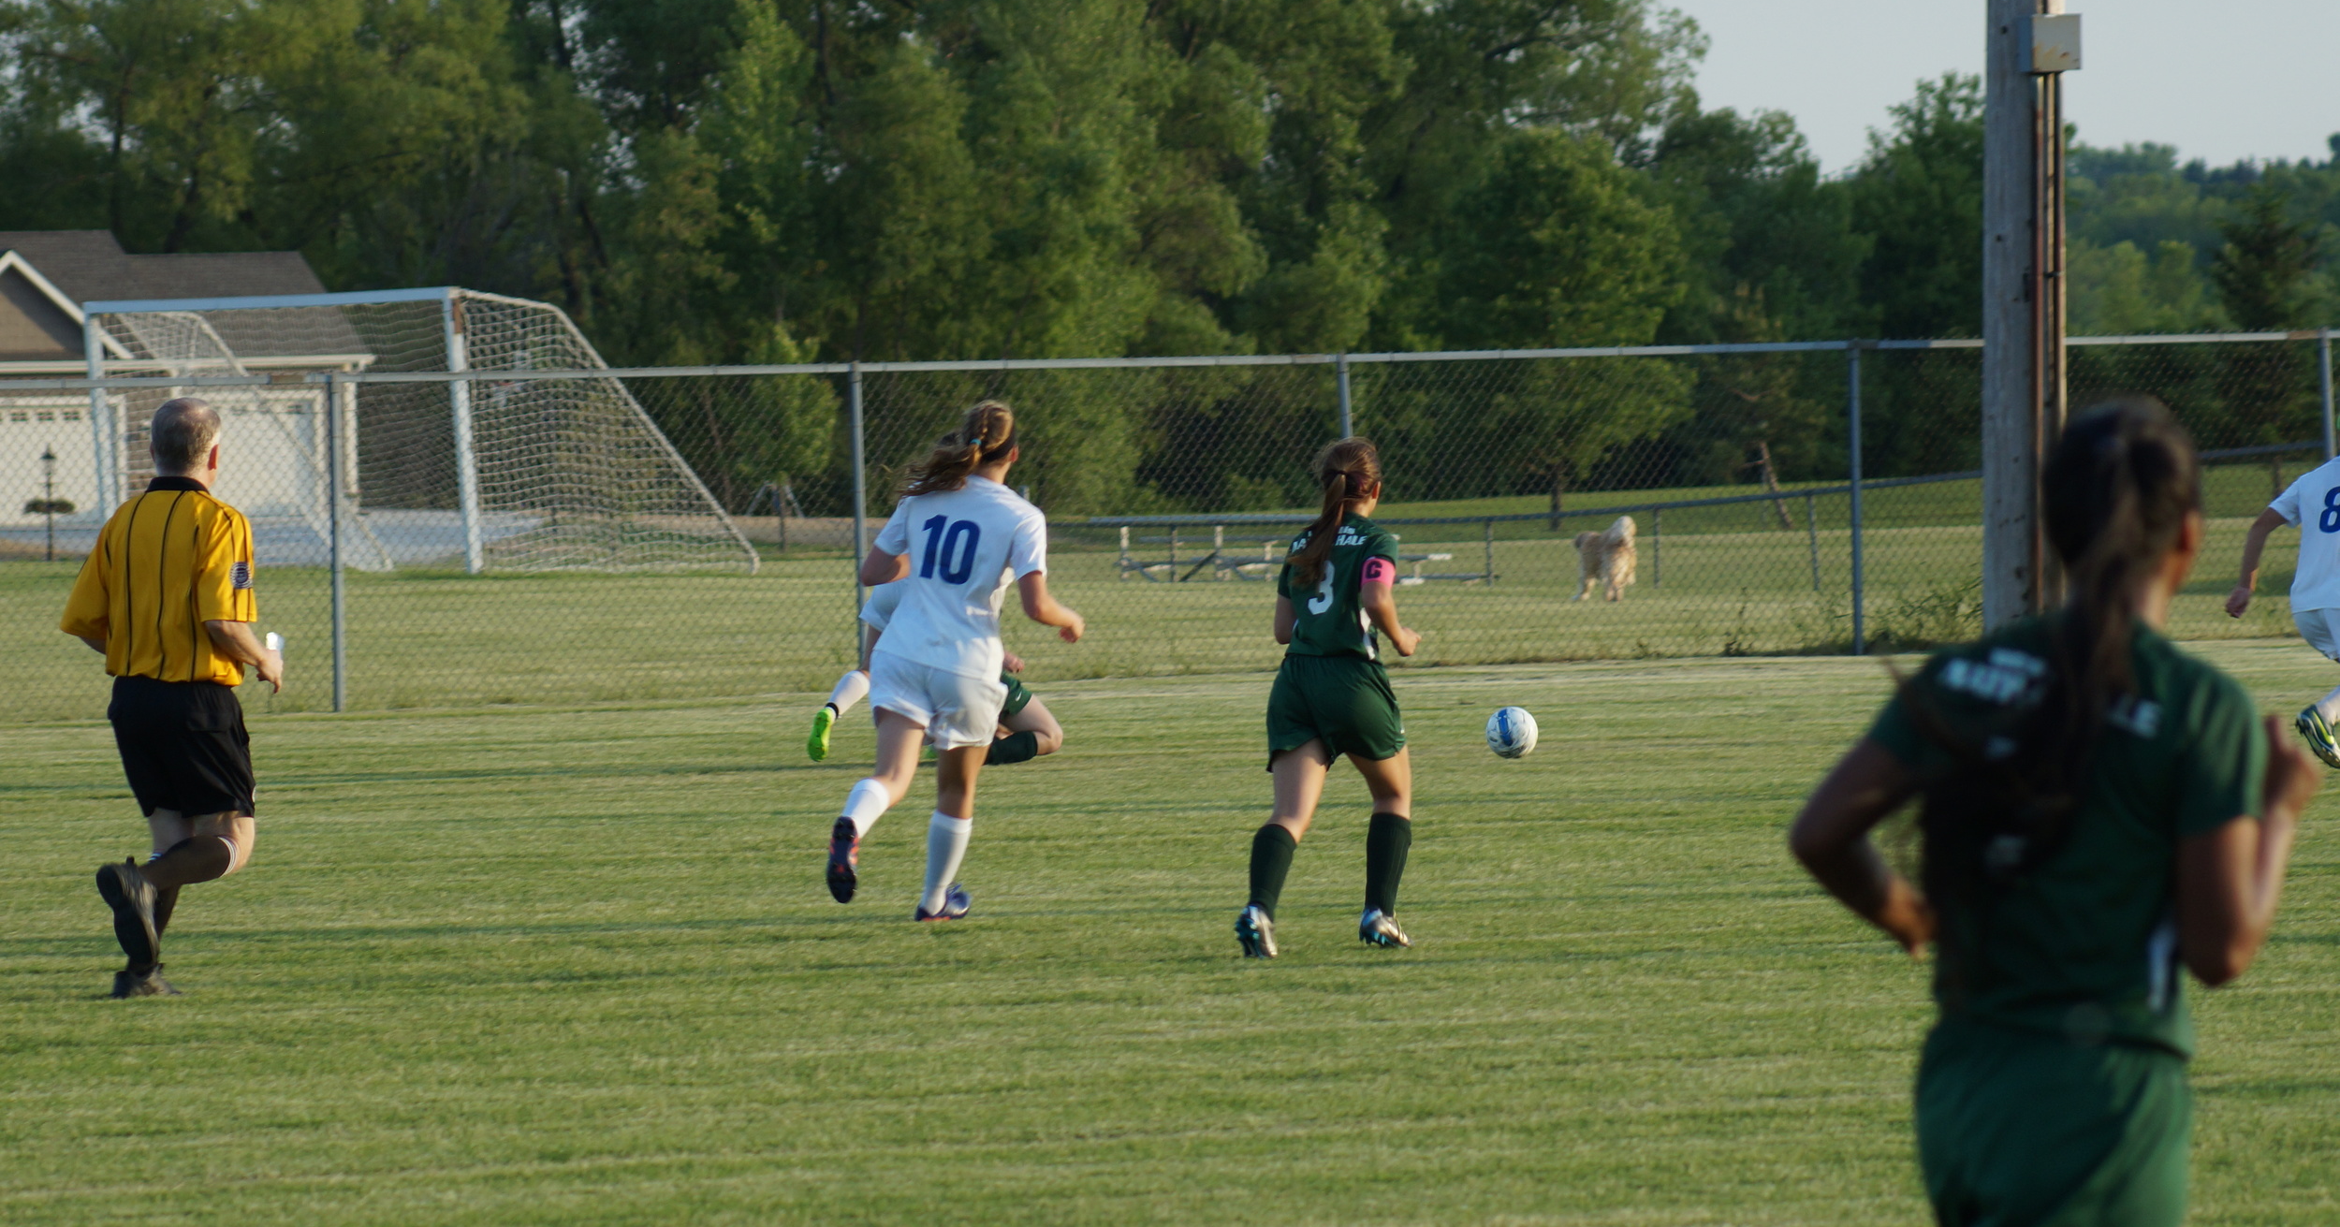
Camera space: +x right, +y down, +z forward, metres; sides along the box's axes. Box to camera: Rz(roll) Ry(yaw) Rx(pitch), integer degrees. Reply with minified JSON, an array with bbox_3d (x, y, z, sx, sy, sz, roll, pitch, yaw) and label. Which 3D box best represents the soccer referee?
[{"bbox_3d":[-2.837,0.239,38.800,0.580,1.710,0.680,-1,1,35],"label":"soccer referee"}]

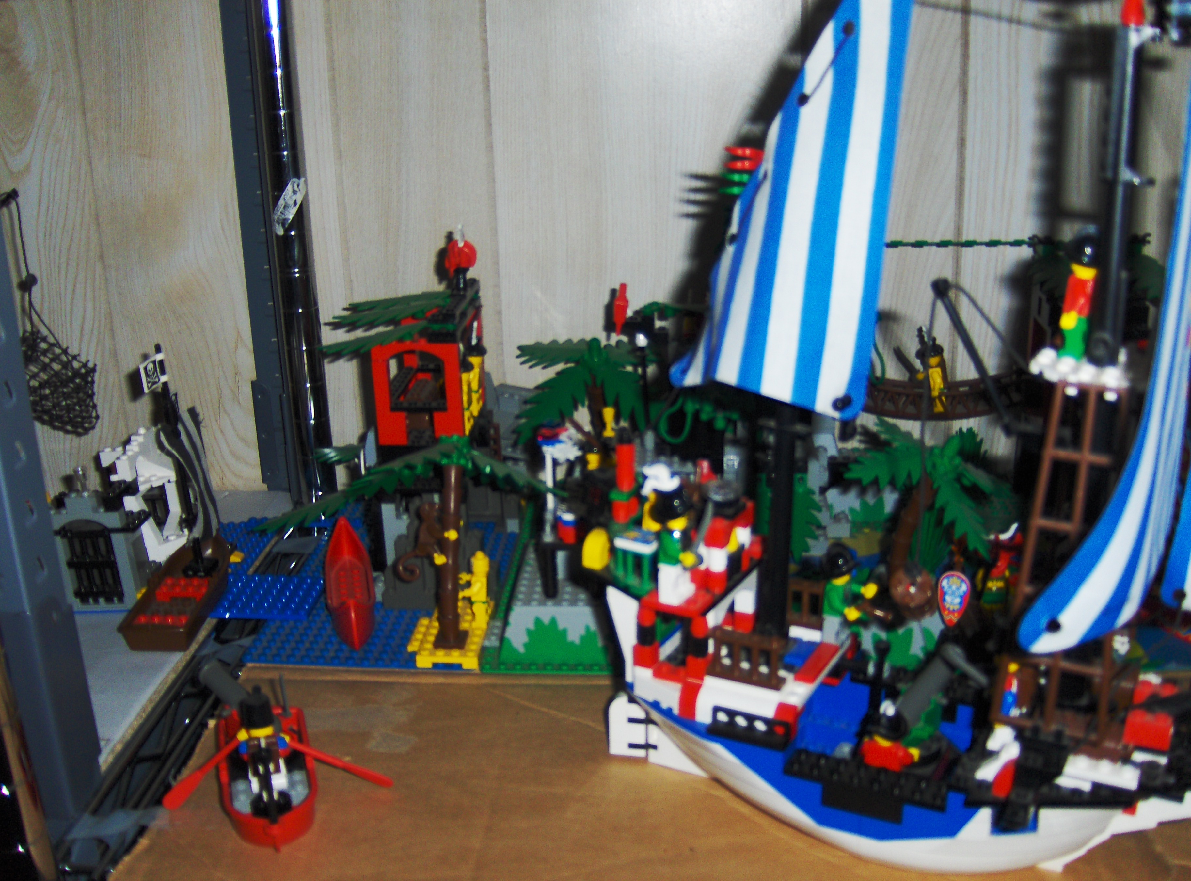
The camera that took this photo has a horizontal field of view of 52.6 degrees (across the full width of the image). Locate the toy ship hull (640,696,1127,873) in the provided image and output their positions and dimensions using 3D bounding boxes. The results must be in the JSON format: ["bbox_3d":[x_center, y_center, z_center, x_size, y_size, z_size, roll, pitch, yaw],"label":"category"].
[{"bbox_3d":[0.112,0.137,0.507,0.212,0.054,0.096,8,21,25],"label":"toy ship hull"}]

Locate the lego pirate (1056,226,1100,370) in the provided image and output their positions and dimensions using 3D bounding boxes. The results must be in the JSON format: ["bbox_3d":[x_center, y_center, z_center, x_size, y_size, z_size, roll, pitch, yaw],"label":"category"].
[{"bbox_3d":[0.165,-0.049,0.412,0.018,0.046,0.022,8,21,25],"label":"lego pirate"}]

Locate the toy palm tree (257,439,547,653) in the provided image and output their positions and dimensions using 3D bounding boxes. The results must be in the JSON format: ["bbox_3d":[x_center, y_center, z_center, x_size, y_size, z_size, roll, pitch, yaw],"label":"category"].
[{"bbox_3d":[-0.085,0.046,0.632,0.165,0.114,0.080,-8,20,-20],"label":"toy palm tree"}]

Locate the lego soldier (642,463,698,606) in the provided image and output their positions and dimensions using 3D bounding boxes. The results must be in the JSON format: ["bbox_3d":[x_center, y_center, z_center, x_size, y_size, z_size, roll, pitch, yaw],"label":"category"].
[{"bbox_3d":[0.029,0.036,0.460,0.020,0.052,0.023,8,21,25],"label":"lego soldier"}]

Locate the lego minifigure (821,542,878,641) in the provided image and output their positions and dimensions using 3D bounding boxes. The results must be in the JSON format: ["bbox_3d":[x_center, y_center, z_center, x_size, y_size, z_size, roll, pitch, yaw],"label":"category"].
[{"bbox_3d":[0.097,0.059,0.463,0.020,0.043,0.024,8,21,25],"label":"lego minifigure"}]

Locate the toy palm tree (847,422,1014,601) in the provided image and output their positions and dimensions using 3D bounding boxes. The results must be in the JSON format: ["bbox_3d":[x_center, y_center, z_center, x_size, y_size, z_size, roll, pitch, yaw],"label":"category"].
[{"bbox_3d":[0.177,0.037,0.635,0.105,0.095,0.105,-1,19,0],"label":"toy palm tree"}]

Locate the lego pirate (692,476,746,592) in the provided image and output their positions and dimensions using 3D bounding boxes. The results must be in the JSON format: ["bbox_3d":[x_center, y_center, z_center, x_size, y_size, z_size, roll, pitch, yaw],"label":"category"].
[{"bbox_3d":[0.049,0.038,0.482,0.018,0.044,0.023,8,21,25],"label":"lego pirate"}]

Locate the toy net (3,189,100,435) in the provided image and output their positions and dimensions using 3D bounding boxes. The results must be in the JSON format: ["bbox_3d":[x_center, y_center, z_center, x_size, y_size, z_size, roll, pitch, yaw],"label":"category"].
[{"bbox_3d":[-0.346,-0.080,0.750,0.062,0.157,0.045,-1,19,0],"label":"toy net"}]

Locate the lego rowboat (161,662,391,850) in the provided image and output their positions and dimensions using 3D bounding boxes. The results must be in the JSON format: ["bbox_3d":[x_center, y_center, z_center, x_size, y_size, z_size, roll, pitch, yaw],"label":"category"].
[{"bbox_3d":[-0.140,0.133,0.526,0.098,0.055,0.106,-7,20,-17],"label":"lego rowboat"}]

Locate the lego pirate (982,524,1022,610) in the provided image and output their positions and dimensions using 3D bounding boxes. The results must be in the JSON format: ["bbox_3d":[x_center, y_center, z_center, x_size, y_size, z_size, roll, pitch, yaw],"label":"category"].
[{"bbox_3d":[0.205,0.066,0.610,0.025,0.050,0.018,4,19,14],"label":"lego pirate"}]

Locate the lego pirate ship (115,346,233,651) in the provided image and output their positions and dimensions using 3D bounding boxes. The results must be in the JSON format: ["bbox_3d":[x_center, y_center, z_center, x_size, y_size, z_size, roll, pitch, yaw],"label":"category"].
[{"bbox_3d":[-0.237,0.027,0.685,0.050,0.150,0.115,-1,19,0],"label":"lego pirate ship"}]

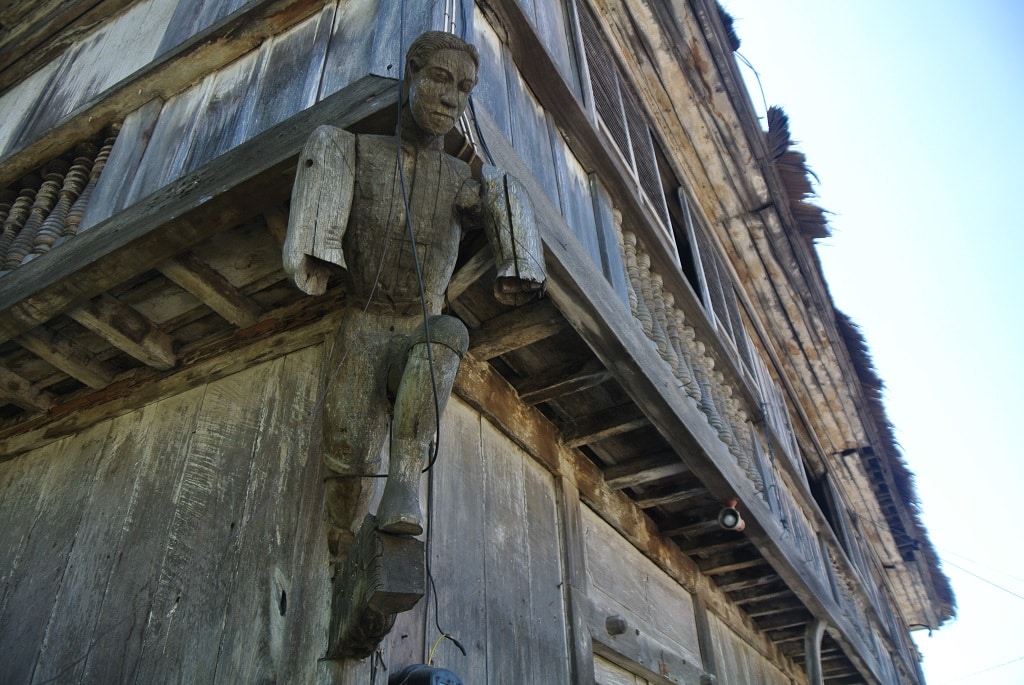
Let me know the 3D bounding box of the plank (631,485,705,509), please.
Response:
[{"bbox_3d":[0.822,0.787,4.011,0.399,0.073,0.082,-20,-41,22],"label":"plank"}]

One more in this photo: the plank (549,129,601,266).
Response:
[{"bbox_3d":[0.255,-0.568,3.087,0.035,0.560,0.404,-20,-41,22],"label":"plank"}]

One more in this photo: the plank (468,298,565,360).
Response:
[{"bbox_3d":[0.026,-0.059,2.788,0.373,0.141,0.075,-20,-41,22],"label":"plank"}]

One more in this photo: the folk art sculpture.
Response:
[{"bbox_3d":[-0.236,-0.066,1.730,0.556,1.411,0.531,8,-24,-14],"label":"folk art sculpture"}]

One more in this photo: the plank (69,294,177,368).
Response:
[{"bbox_3d":[-1.427,-0.057,2.829,0.072,0.121,0.429,-20,-41,22],"label":"plank"}]

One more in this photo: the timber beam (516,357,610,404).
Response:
[{"bbox_3d":[0.218,0.131,3.029,0.373,0.124,0.075,-20,-41,22],"label":"timber beam"}]

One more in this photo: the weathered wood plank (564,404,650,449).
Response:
[{"bbox_3d":[0.428,0.369,3.470,0.408,0.105,0.070,-20,-41,22],"label":"weathered wood plank"}]

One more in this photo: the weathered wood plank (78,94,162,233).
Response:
[{"bbox_3d":[-1.327,-0.618,2.683,0.207,0.639,0.042,-20,-41,22],"label":"weathered wood plank"}]

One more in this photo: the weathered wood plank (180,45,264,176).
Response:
[{"bbox_3d":[-0.988,-0.817,2.653,0.268,0.578,0.035,-20,-41,22],"label":"weathered wood plank"}]

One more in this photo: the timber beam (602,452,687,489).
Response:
[{"bbox_3d":[0.666,0.624,3.802,0.408,0.087,0.108,-20,-41,22],"label":"timber beam"}]

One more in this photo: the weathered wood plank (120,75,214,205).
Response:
[{"bbox_3d":[-1.232,-0.734,2.764,0.275,0.595,0.035,-20,-41,22],"label":"weathered wood plank"}]

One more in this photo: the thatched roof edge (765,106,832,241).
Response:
[{"bbox_3d":[2.098,-1.227,5.702,0.249,0.216,1.295,-20,-41,22],"label":"thatched roof edge"}]

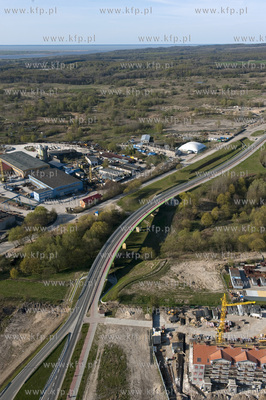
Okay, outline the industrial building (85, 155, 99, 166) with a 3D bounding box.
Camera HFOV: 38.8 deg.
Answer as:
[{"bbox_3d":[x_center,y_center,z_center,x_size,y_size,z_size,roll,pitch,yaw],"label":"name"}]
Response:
[{"bbox_3d":[-53.489,-51.428,490.757,9.500,5.300,25.000,-10,25,-22],"label":"industrial building"}]

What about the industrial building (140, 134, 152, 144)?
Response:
[{"bbox_3d":[20.564,-96.998,597.610,12.000,6.000,30.000,3,23,7],"label":"industrial building"}]

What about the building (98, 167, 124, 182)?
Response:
[{"bbox_3d":[-24.392,-27.725,416.075,27.000,5.200,14.500,16,28,33],"label":"building"}]

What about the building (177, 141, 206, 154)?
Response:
[{"bbox_3d":[82.479,-74.129,519.796,27.500,9.500,41.000,12,26,27],"label":"building"}]

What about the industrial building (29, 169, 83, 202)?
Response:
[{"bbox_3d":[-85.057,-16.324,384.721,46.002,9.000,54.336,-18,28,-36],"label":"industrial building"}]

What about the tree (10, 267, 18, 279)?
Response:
[{"bbox_3d":[-74.650,45.672,237.810,4.788,8.329,4.788,0,23,0],"label":"tree"}]

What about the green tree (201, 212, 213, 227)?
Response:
[{"bbox_3d":[59.071,15.672,303.392,9.162,11.666,9.162,0,23,0],"label":"green tree"}]

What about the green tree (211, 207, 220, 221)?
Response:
[{"bbox_3d":[72.332,12.219,330.100,7.200,11.300,7.200,0,23,0],"label":"green tree"}]

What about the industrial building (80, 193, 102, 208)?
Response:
[{"bbox_3d":[-38.249,0.295,347.305,7.400,6.900,20.400,20,30,39],"label":"industrial building"}]

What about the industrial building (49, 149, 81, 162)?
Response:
[{"bbox_3d":[-86.737,-55.603,478.939,38.000,8.500,15.000,-2,23,-4],"label":"industrial building"}]

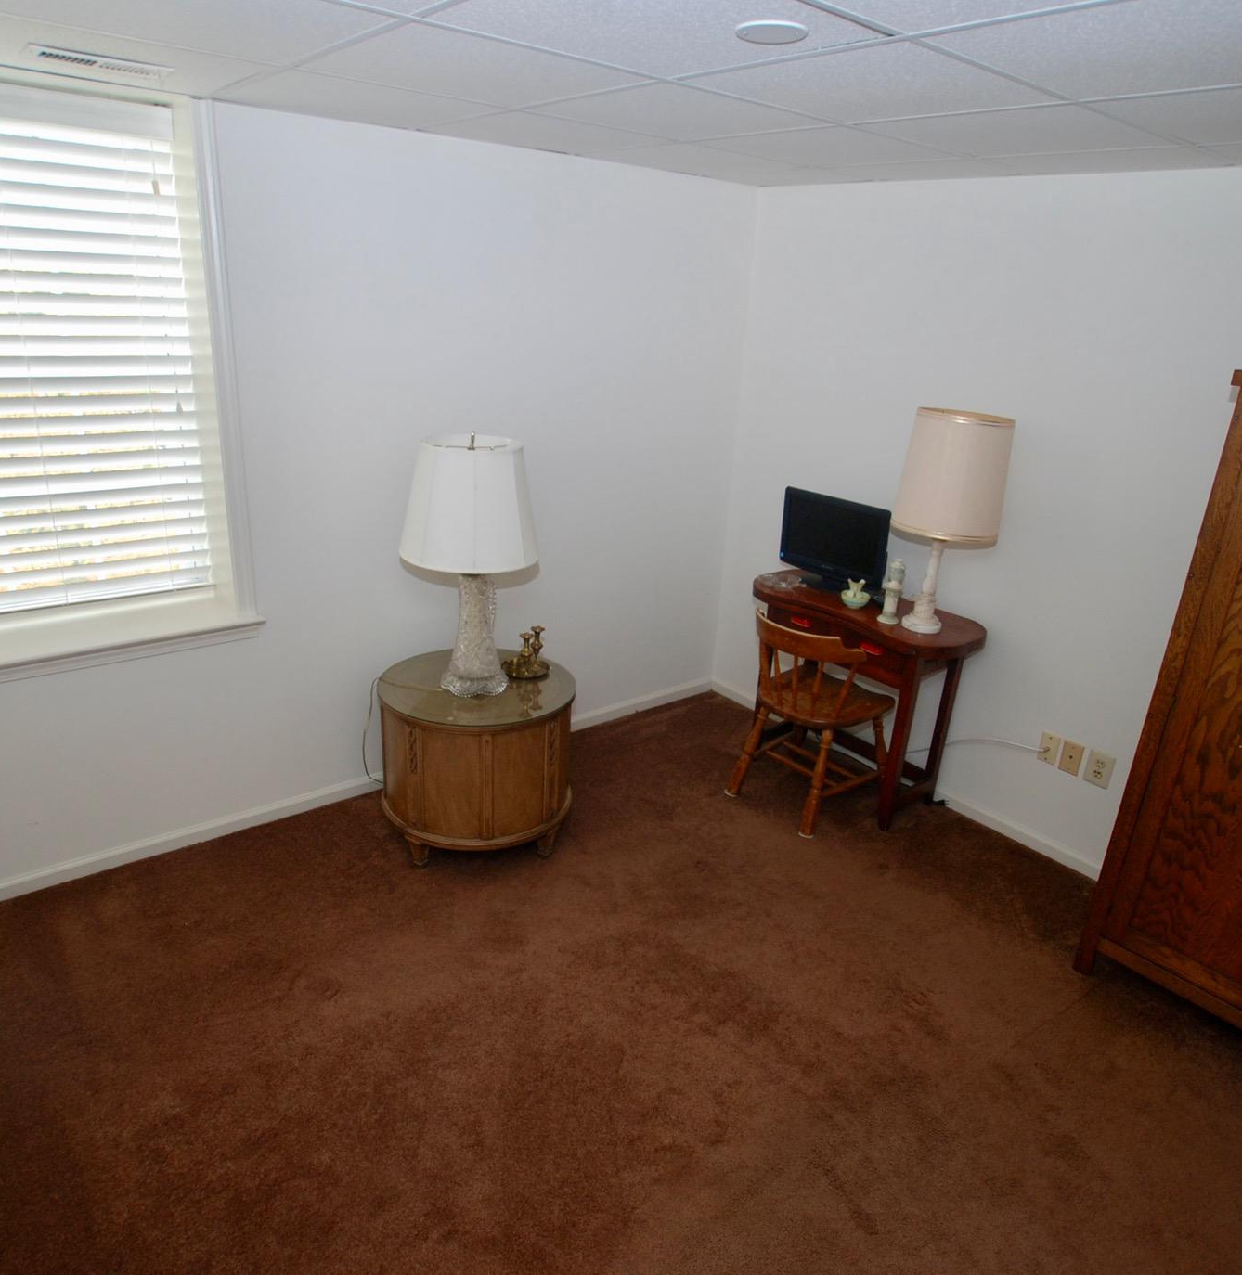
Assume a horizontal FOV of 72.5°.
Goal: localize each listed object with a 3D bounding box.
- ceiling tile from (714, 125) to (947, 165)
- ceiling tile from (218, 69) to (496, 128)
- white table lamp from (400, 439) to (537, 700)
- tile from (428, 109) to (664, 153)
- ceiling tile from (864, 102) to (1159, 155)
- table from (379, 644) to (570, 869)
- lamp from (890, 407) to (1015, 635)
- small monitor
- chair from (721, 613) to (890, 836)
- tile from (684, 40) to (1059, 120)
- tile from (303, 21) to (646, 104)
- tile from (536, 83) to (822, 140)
[{"bbox_3d":[0.649,-1.548,2.675,0.600,0.025,0.600,-14,29,-36],"label":"ceiling tile"},{"bbox_3d":[-0.723,-1.520,2.389,0.600,0.025,0.600,-14,29,-36],"label":"ceiling tile"},{"bbox_3d":[-0.490,-0.240,2.808,0.450,0.860,0.450,-2,23,-14],"label":"white table lamp"},{"bbox_3d":[-0.213,-1.540,2.601,0.590,0.020,0.580,-14,28,-36],"label":"tile"},{"bbox_3d":[1.044,-1.340,2.244,0.600,0.025,0.600,-14,29,-36],"label":"ceiling tile"},{"bbox_3d":[-0.512,0.420,3.076,0.700,0.570,0.700,-2,23,-14],"label":"table"},{"bbox_3d":[1.219,-0.416,3.176,0.390,0.800,0.390,-14,29,-36],"label":"lamp"},{"bbox_3d":[0.861,-0.385,3.433,0.490,0.360,0.170,23,30,39],"label":"small monitor"},{"bbox_3d":[0.841,0.314,3.554,0.550,0.800,0.460,-17,30,-40],"label":"chair"},{"bbox_3d":[0.514,-1.151,1.771,0.590,0.020,0.590,-14,28,-36],"label":"tile"},{"bbox_3d":[-0.315,-1.232,1.840,0.590,0.020,0.590,-14,28,-36],"label":"tile"},{"bbox_3d":[0.158,-1.424,2.303,0.600,0.025,0.600,-14,29,-36],"label":"tile"}]

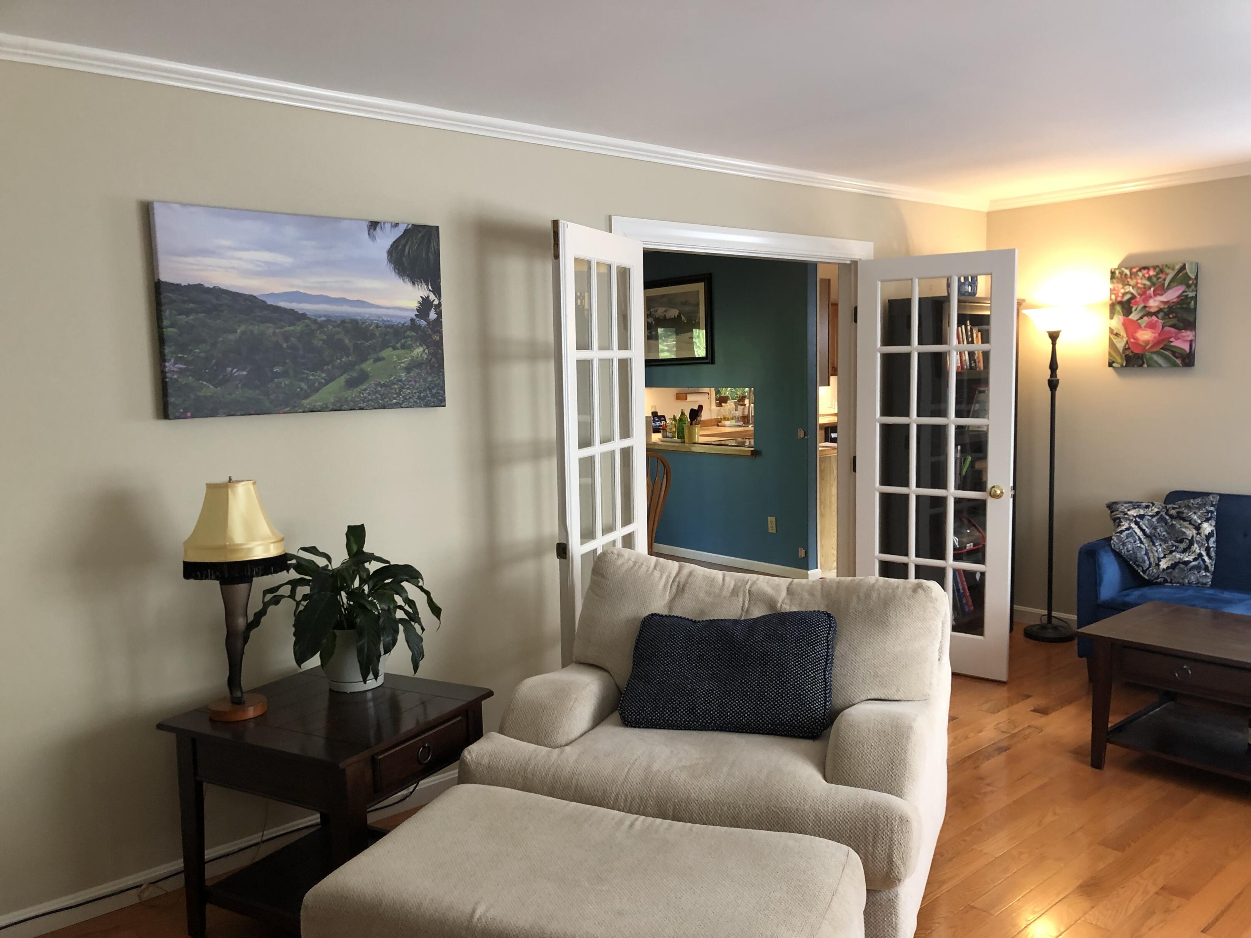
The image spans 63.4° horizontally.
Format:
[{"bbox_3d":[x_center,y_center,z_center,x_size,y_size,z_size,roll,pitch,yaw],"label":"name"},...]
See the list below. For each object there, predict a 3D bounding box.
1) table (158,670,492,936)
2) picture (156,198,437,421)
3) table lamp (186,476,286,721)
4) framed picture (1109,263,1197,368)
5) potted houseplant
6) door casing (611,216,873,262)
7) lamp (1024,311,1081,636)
[{"bbox_3d":[-0.813,0.969,2.866,0.660,0.614,0.606,2,7,29],"label":"table"},{"bbox_3d":[-0.987,-0.485,3.192,0.916,0.612,0.040,-6,8,-41],"label":"picture"},{"bbox_3d":[-1.072,0.348,2.781,0.285,0.650,0.280,-5,7,-30],"label":"table lamp"},{"bbox_3d":[2.683,-0.775,5.159,0.040,0.510,0.406,-6,8,-41],"label":"framed picture"},{"bbox_3d":[-0.841,0.408,3.005,0.570,0.475,0.500,-3,6,-20],"label":"potted houseplant"},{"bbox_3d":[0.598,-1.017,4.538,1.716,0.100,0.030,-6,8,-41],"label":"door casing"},{"bbox_3d":[2.310,0.038,5.473,0.330,1.780,0.330,-6,8,-41],"label":"lamp"}]

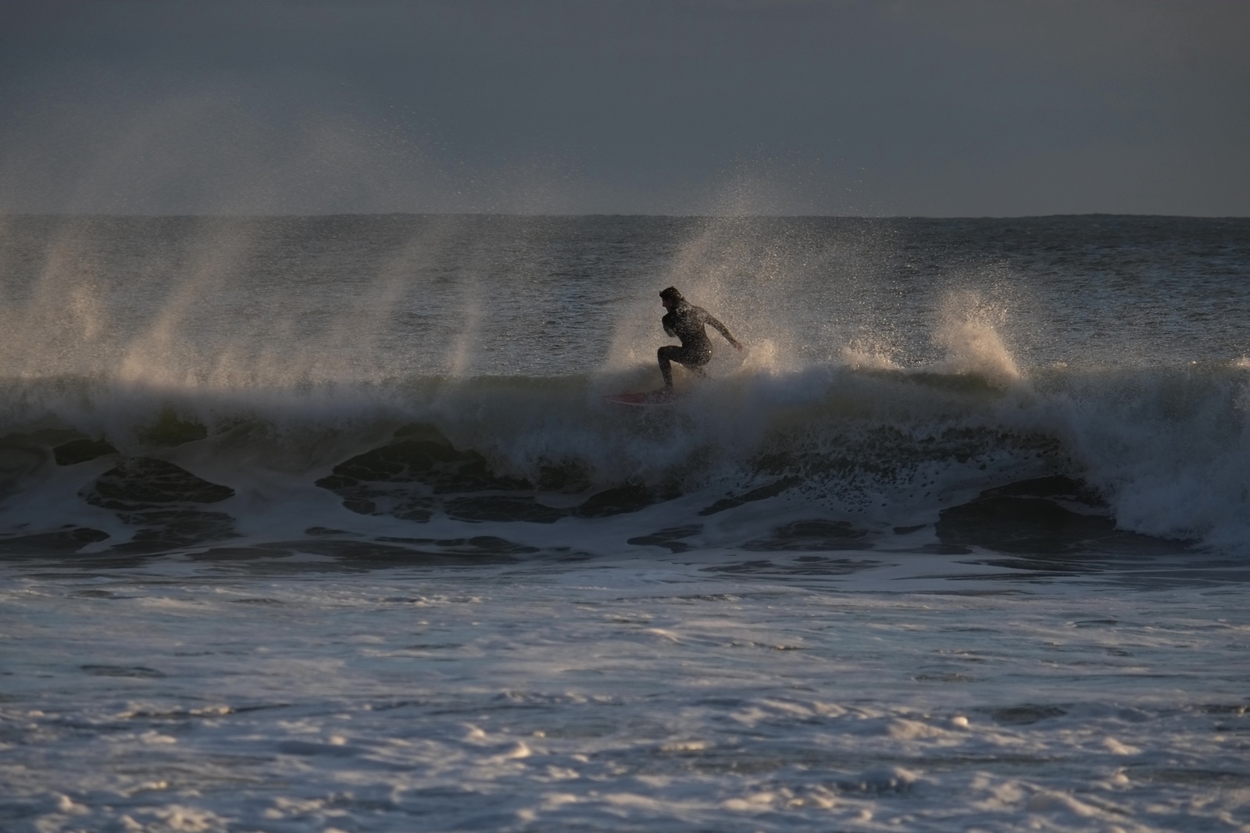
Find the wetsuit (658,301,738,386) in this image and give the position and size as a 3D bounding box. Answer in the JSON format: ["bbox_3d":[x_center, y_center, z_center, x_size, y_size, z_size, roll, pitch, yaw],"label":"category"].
[{"bbox_3d":[0.783,-0.777,128.000,0.780,0.920,0.720,-1,1,-41],"label":"wetsuit"}]

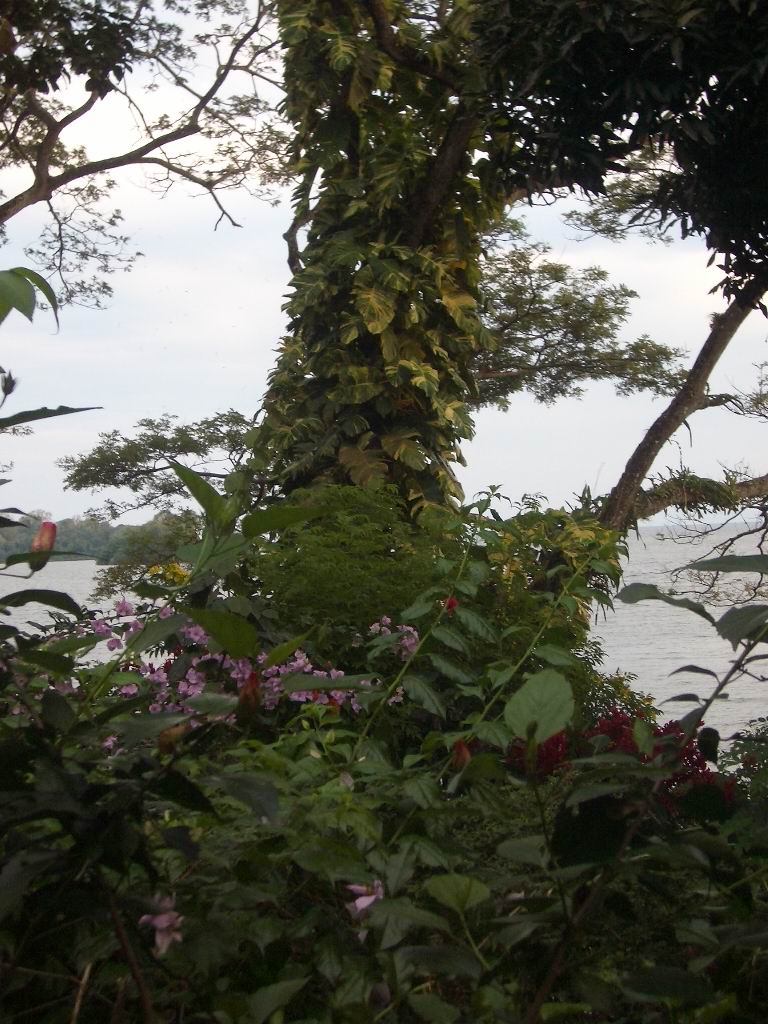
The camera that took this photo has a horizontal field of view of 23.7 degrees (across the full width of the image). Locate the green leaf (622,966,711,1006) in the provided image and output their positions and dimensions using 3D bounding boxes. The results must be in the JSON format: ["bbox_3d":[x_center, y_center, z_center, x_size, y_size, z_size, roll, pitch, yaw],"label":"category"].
[{"bbox_3d":[0.301,0.503,1.950,0.096,0.039,0.060,-2,-1,0],"label":"green leaf"}]

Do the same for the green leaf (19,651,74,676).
[{"bbox_3d":[-0.368,0.164,2.000,0.061,0.025,0.042,-2,-1,0],"label":"green leaf"}]

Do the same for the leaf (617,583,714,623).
[{"bbox_3d":[0.299,0.096,1.950,0.107,0.030,0.055,11,0,0],"label":"leaf"}]

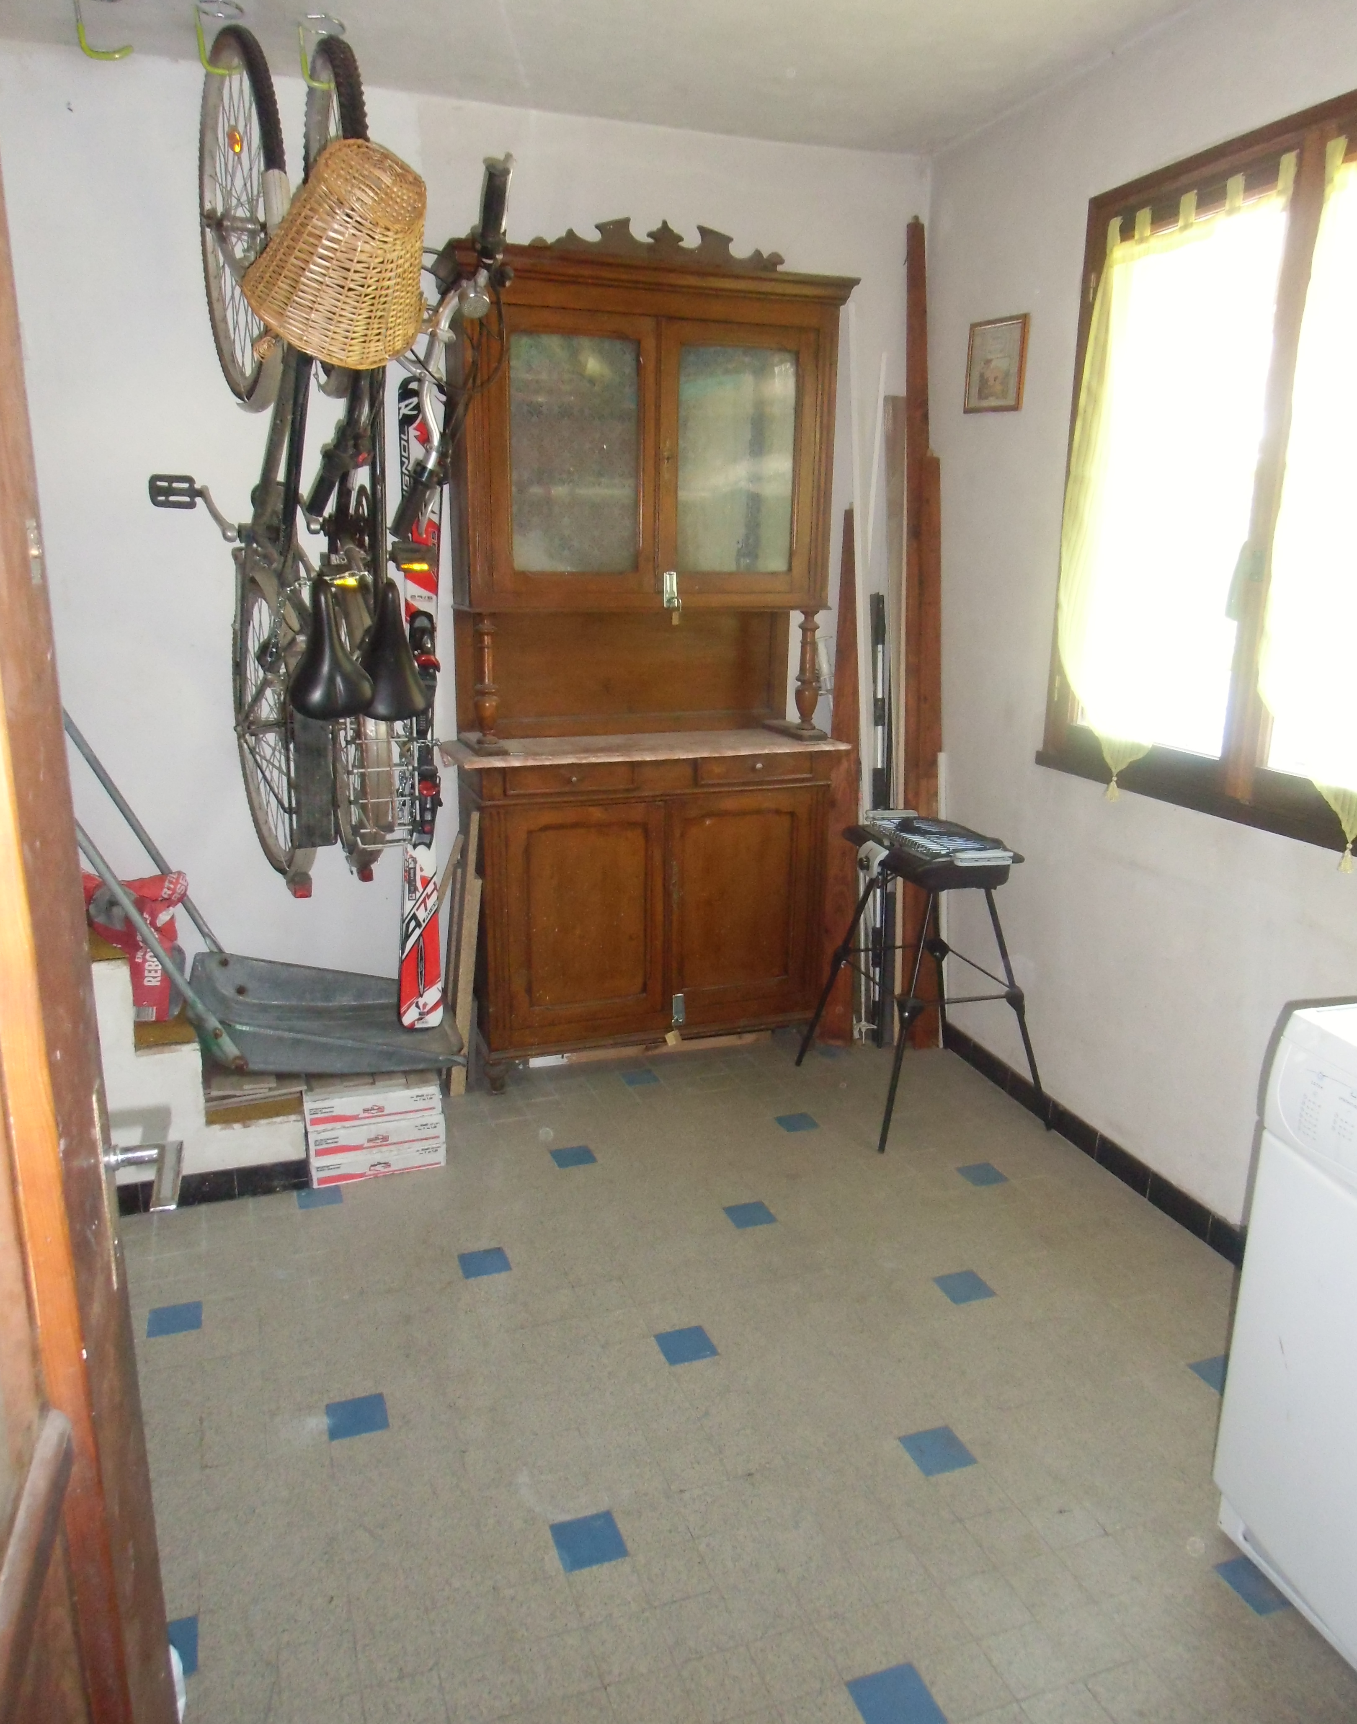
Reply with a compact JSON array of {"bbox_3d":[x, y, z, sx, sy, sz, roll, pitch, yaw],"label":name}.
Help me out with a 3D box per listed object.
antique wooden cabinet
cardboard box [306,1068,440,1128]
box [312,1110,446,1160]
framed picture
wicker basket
[{"bbox_3d":[-0.083,-0.505,3.432,1.083,2.225,0.349,-5,15,-20],"label":"antique wooden cabinet"},{"bbox_3d":[-0.770,0.540,3.083,0.310,0.075,0.310,-5,15,-22],"label":"cardboard box"},{"bbox_3d":[-0.765,0.615,3.093,0.310,0.075,0.310,-5,15,-22],"label":"box"},{"bbox_3d":[0.834,-1.297,3.289,0.015,0.230,0.275,-4,14,-17],"label":"framed picture"},{"bbox_3d":[-0.576,-1.101,2.222,0.335,0.335,0.250,27,-33,-19],"label":"wicker basket"}]

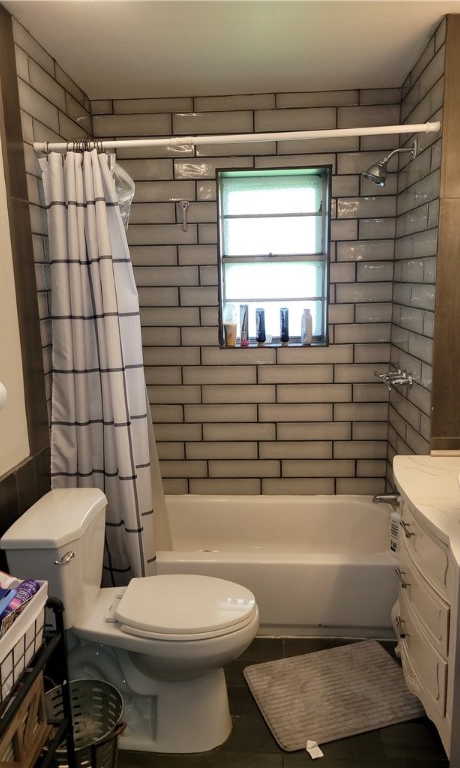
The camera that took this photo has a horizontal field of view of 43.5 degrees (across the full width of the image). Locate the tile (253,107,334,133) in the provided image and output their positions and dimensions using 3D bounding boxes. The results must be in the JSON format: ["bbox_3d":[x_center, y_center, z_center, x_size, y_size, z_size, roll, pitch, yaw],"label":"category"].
[{"bbox_3d":[0.323,-1.310,2.858,0.405,0.102,0.010,-1,11,3],"label":"tile"}]

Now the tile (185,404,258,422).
[{"bbox_3d":[-0.050,0.162,3.190,0.406,0.102,0.012,0,11,3],"label":"tile"}]

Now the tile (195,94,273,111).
[{"bbox_3d":[0.024,-1.381,2.846,0.401,0.066,0.012,0,10,3],"label":"tile"}]

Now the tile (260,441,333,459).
[{"bbox_3d":[0.357,0.359,3.142,0.401,0.102,0.012,-1,11,3],"label":"tile"}]

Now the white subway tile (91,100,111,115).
[{"bbox_3d":[-0.637,-1.382,2.885,0.105,0.061,0.012,0,10,3],"label":"white subway tile"}]

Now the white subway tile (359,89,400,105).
[{"bbox_3d":[0.730,-1.390,2.802,0.194,0.066,0.012,0,10,3],"label":"white subway tile"}]

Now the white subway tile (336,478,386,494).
[{"bbox_3d":[0.717,0.561,3.165,0.268,0.094,0.012,0,10,3],"label":"white subway tile"}]

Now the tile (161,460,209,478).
[{"bbox_3d":[-0.326,0.480,3.268,0.406,0.102,0.012,0,11,3],"label":"tile"}]

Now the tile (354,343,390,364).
[{"bbox_3d":[0.756,-0.162,3.070,0.191,0.102,0.010,-1,11,3],"label":"tile"}]

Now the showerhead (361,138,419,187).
[{"bbox_3d":[0.706,-0.982,2.572,0.229,0.200,0.105,-1,12,3],"label":"showerhead"}]

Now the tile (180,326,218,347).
[{"bbox_3d":[-0.158,-0.254,3.093,0.202,0.098,0.010,-1,12,3],"label":"tile"}]

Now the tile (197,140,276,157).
[{"bbox_3d":[0.029,-1.202,2.895,0.405,0.102,0.010,-1,11,3],"label":"tile"}]

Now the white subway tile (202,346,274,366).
[{"bbox_3d":[0.045,-0.153,3.055,0.401,0.102,0.012,-1,11,3],"label":"white subway tile"}]

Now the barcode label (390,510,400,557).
[{"bbox_3d":[0.713,0.651,2.486,0.005,0.170,0.055,-9,14,-35],"label":"barcode label"}]

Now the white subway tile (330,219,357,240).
[{"bbox_3d":[0.574,-0.777,2.904,0.135,0.102,0.012,-1,11,3],"label":"white subway tile"}]

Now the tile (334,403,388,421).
[{"bbox_3d":[0.715,0.156,3.147,0.293,0.102,0.012,0,11,3],"label":"tile"}]

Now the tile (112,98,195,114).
[{"bbox_3d":[-0.380,-1.380,2.870,0.393,0.061,0.012,0,10,3],"label":"tile"}]

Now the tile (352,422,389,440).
[{"bbox_3d":[0.764,0.258,3.146,0.192,0.102,0.010,-1,12,3],"label":"tile"}]

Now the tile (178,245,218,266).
[{"bbox_3d":[-0.167,-0.677,3.012,0.206,0.102,0.010,-1,11,3],"label":"tile"}]

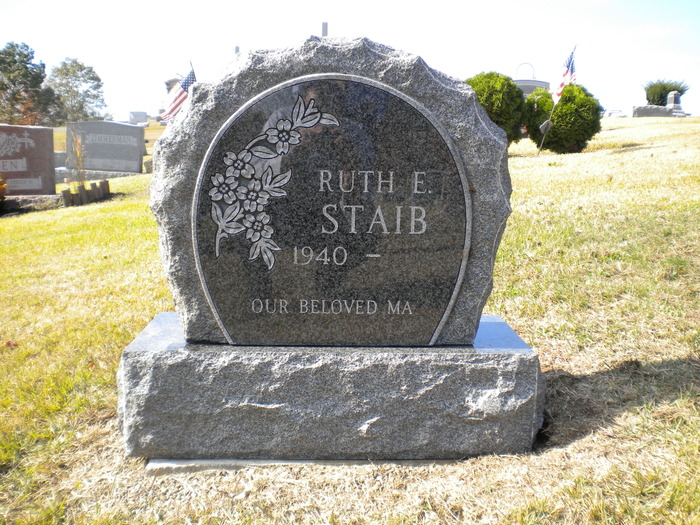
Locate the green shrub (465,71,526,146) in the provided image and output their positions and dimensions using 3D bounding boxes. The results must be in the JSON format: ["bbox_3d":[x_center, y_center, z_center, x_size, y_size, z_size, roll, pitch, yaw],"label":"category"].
[{"bbox_3d":[1.926,-2.067,9.500,0.840,0.960,0.840,0,10,-1],"label":"green shrub"}]

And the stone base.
[{"bbox_3d":[-0.043,0.276,1.666,0.895,0.238,0.335,0,10,-1],"label":"stone base"}]

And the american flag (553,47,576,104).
[{"bbox_3d":[2.424,-2.102,8.000,0.270,0.620,0.160,0,10,-1],"label":"american flag"}]

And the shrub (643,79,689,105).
[{"bbox_3d":[9.838,-5.160,22.000,1.380,1.150,1.250,0,10,-1],"label":"shrub"}]

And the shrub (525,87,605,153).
[{"bbox_3d":[2.642,-1.778,8.800,0.970,0.870,0.870,0,10,-1],"label":"shrub"}]

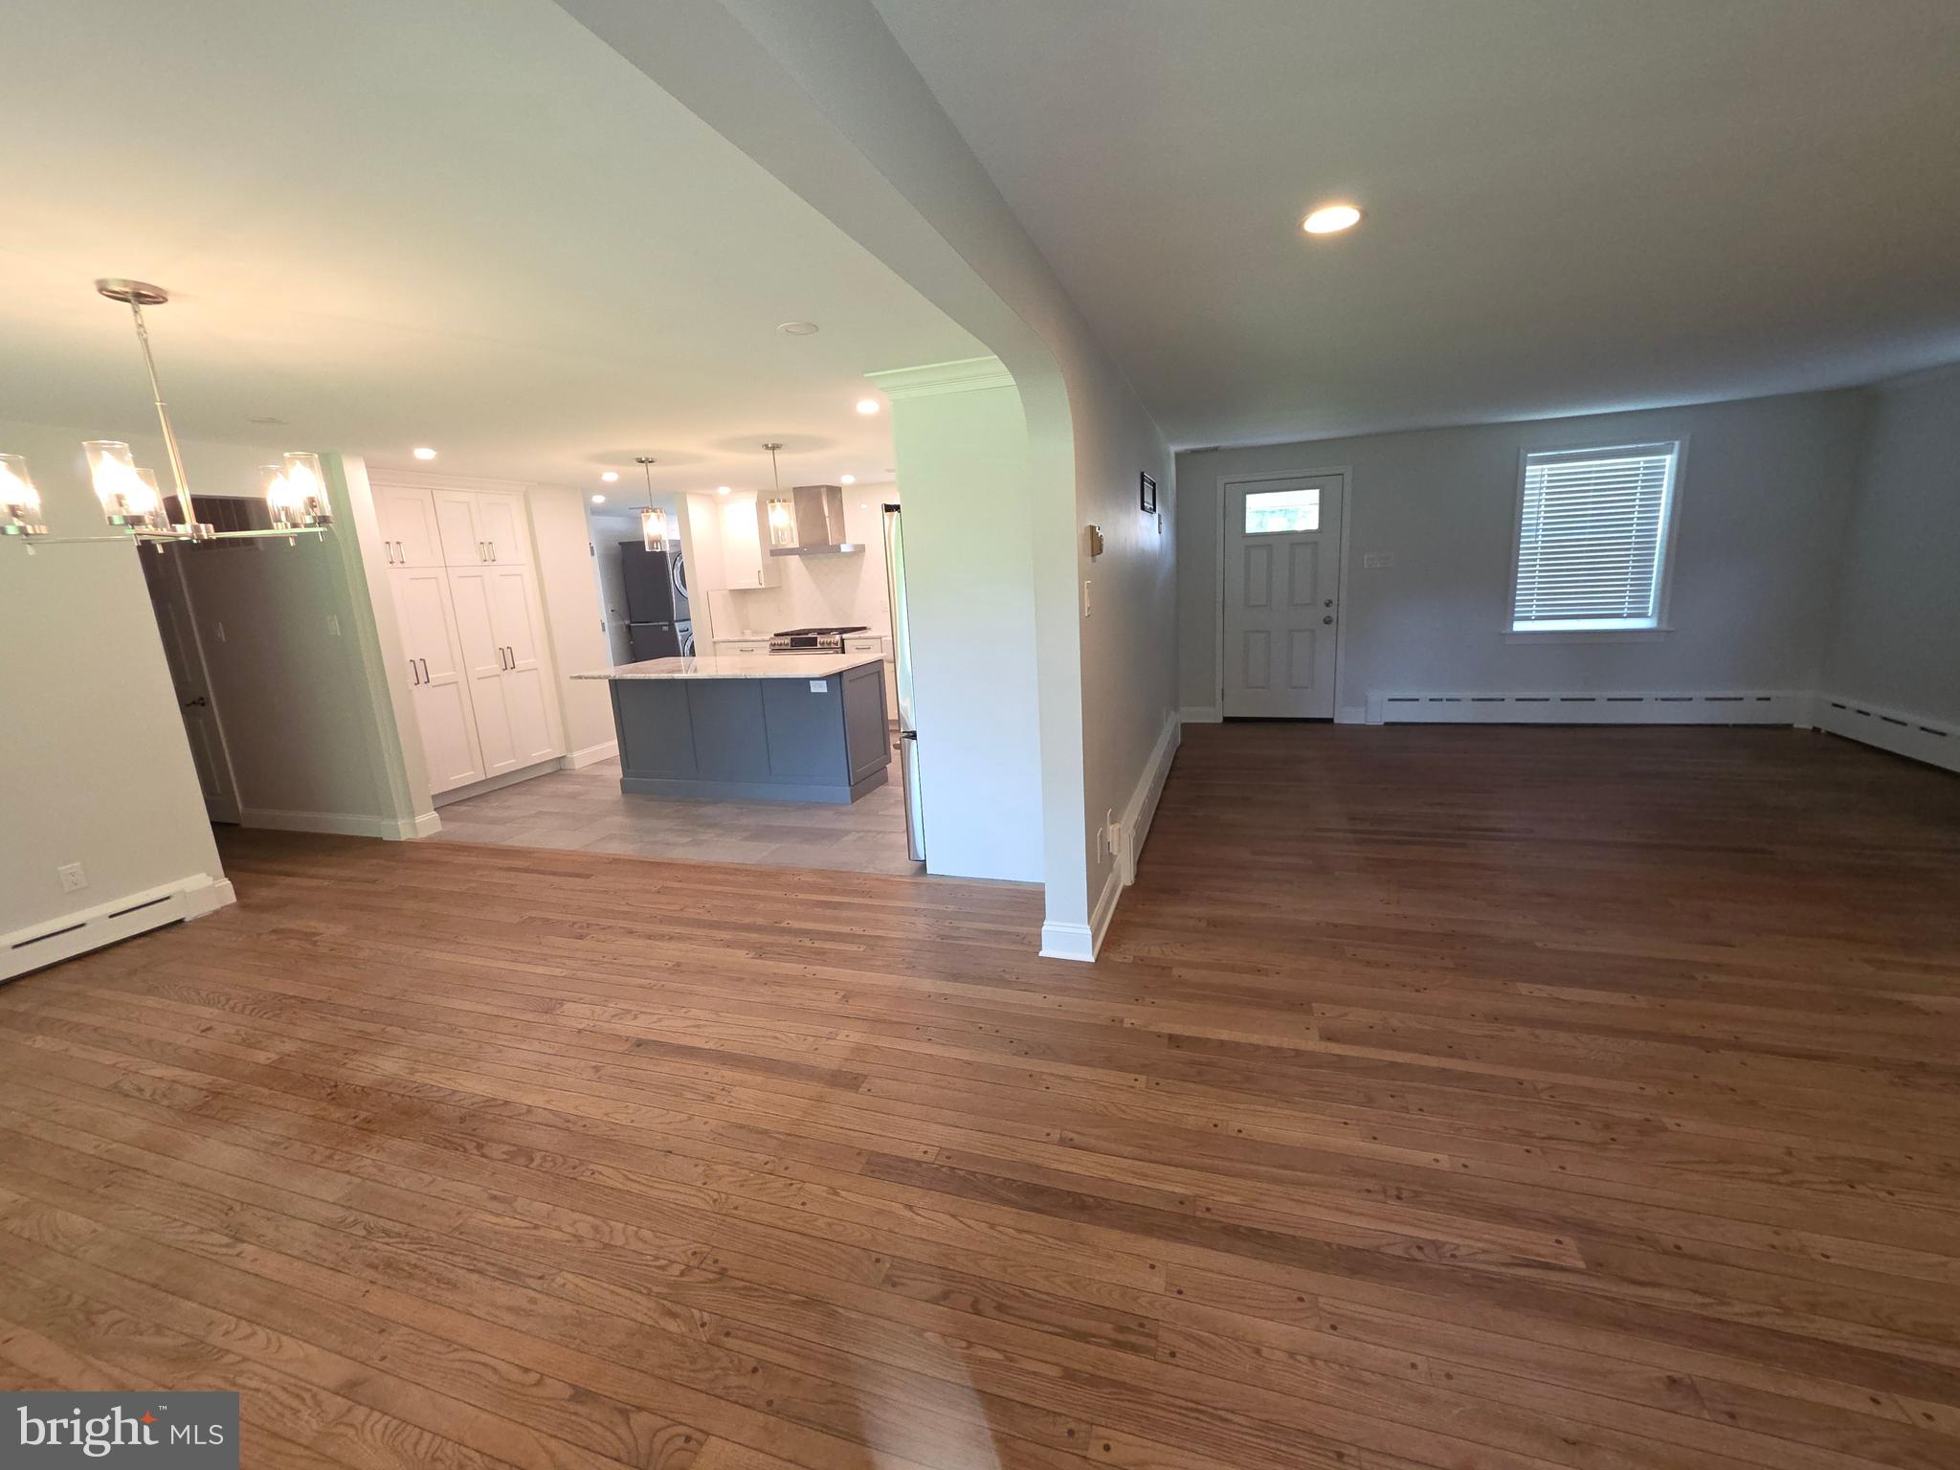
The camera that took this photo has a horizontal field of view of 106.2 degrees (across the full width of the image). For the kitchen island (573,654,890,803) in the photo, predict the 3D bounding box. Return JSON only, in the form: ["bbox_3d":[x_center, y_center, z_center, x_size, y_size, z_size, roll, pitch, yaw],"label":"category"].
[{"bbox_3d":[-1.745,-0.037,5.301,1.990,0.910,0.960,1,13,20],"label":"kitchen island"}]

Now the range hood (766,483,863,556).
[{"bbox_3d":[-1.595,-2.071,7.159,0.750,0.660,0.500,1,13,20],"label":"range hood"}]

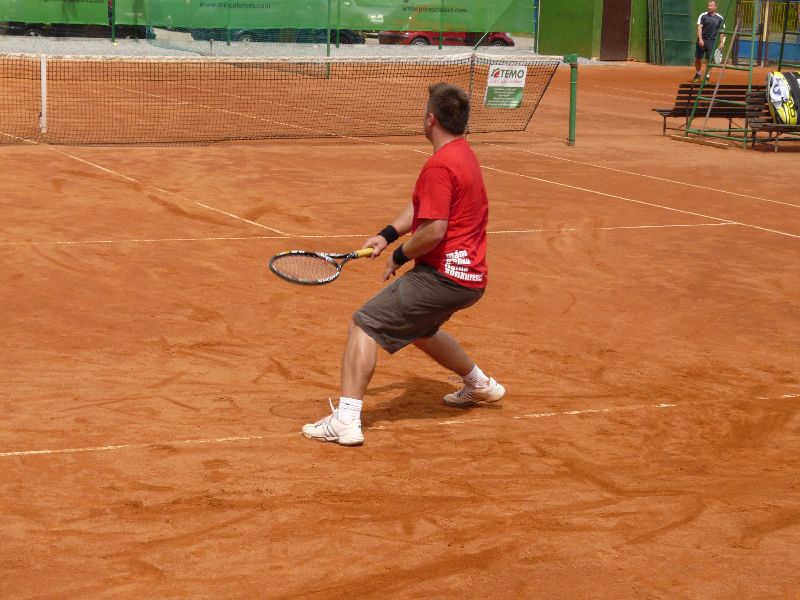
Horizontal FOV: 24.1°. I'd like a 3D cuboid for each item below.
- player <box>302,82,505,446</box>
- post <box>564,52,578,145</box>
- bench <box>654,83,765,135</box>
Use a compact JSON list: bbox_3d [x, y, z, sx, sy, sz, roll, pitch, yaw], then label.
[{"bbox_3d":[0.070,-0.205,8.170,0.720,1.480,1.120,7,11,26],"label":"player"},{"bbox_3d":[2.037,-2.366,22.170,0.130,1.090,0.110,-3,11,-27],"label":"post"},{"bbox_3d":[4.071,-2.479,24.495,1.450,0.730,0.600,-3,11,-27],"label":"bench"}]

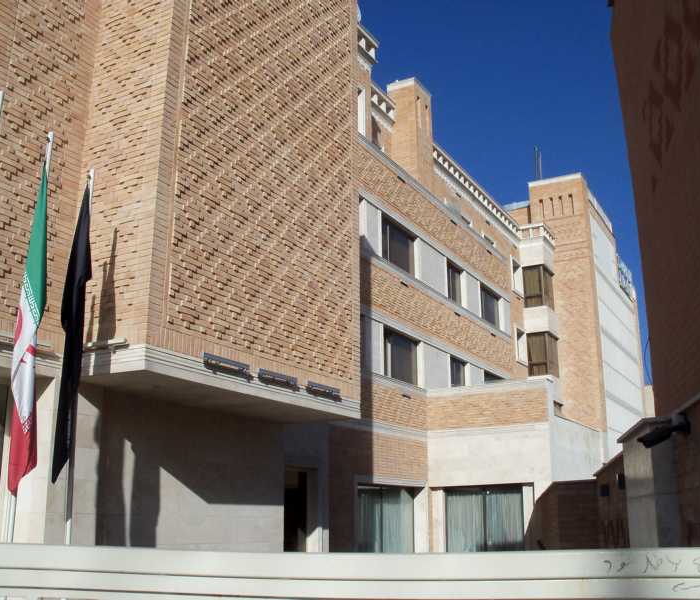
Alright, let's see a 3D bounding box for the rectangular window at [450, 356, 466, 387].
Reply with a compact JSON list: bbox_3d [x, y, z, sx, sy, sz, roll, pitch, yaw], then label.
[{"bbox_3d":[3.422,2.614,25.712,0.150,1.256,1.283,-9,-18,28],"label":"rectangular window"}]

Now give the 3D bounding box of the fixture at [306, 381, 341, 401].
[{"bbox_3d":[-0.390,1.324,11.828,0.170,0.190,0.890,-9,-18,28],"label":"fixture"}]

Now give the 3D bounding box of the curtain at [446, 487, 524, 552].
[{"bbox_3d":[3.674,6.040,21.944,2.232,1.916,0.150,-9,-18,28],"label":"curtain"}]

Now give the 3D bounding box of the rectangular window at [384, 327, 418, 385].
[{"bbox_3d":[1.391,1.633,22.203,0.150,1.256,2.186,-9,-18,28],"label":"rectangular window"}]

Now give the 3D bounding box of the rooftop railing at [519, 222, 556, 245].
[{"bbox_3d":[8.046,-2.620,34.602,1.004,0.586,1.953,-9,-18,28],"label":"rooftop railing"}]

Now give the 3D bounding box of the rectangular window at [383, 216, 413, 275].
[{"bbox_3d":[1.368,-1.470,23.056,0.150,1.274,2.232,-9,-18,28],"label":"rectangular window"}]

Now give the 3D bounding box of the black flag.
[{"bbox_3d":[-2.880,0.252,8.258,0.310,3.125,0.260,5,-17,-18],"label":"black flag"}]

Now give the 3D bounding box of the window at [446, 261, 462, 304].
[{"bbox_3d":[3.411,-0.488,26.585,0.150,1.283,1.283,-9,-18,28],"label":"window"}]

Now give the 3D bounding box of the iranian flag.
[{"bbox_3d":[-2.911,0.169,7.389,0.330,3.112,0.260,6,-17,-21],"label":"iranian flag"}]

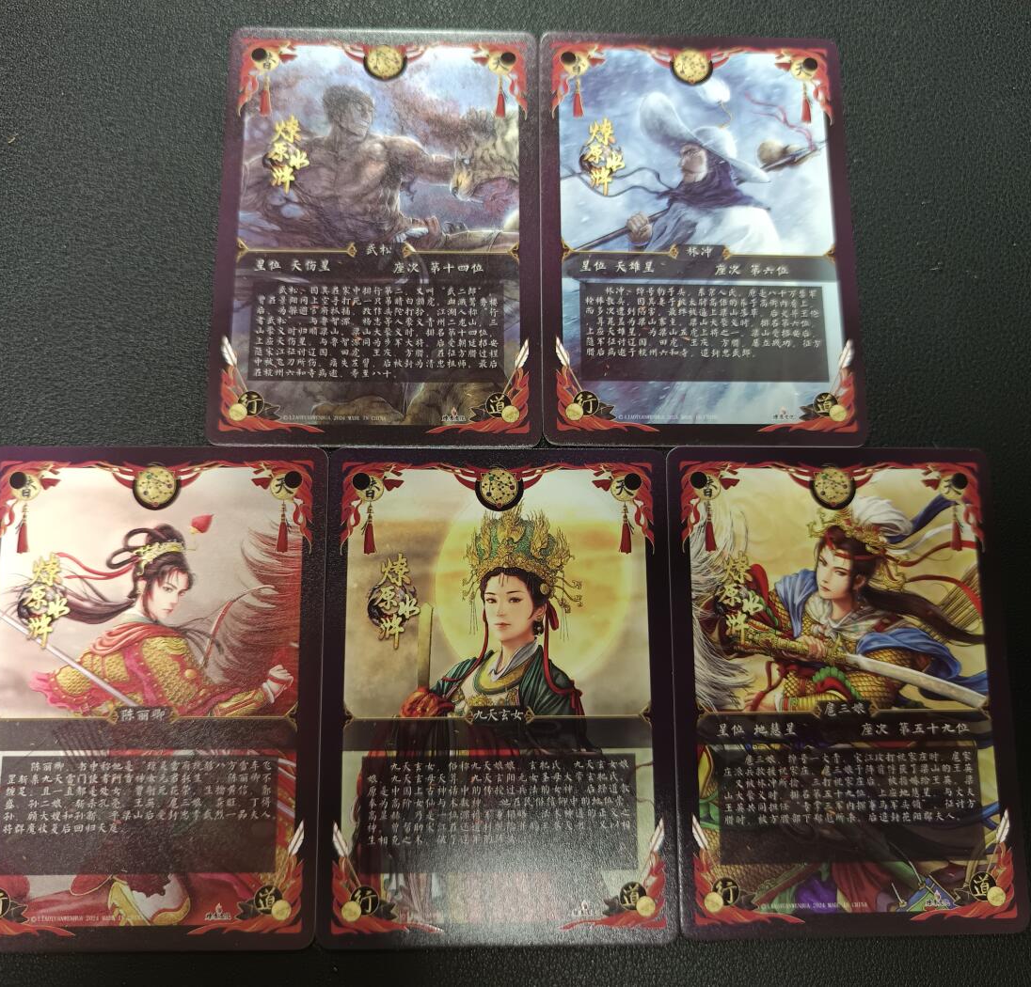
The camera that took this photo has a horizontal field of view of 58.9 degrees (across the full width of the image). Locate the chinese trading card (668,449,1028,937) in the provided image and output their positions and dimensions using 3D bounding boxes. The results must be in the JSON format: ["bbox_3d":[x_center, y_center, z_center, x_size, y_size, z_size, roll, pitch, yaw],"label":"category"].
[{"bbox_3d":[0.060,0.035,0.168,0.063,0.001,0.088,0,80,-2],"label":"chinese trading card"}]

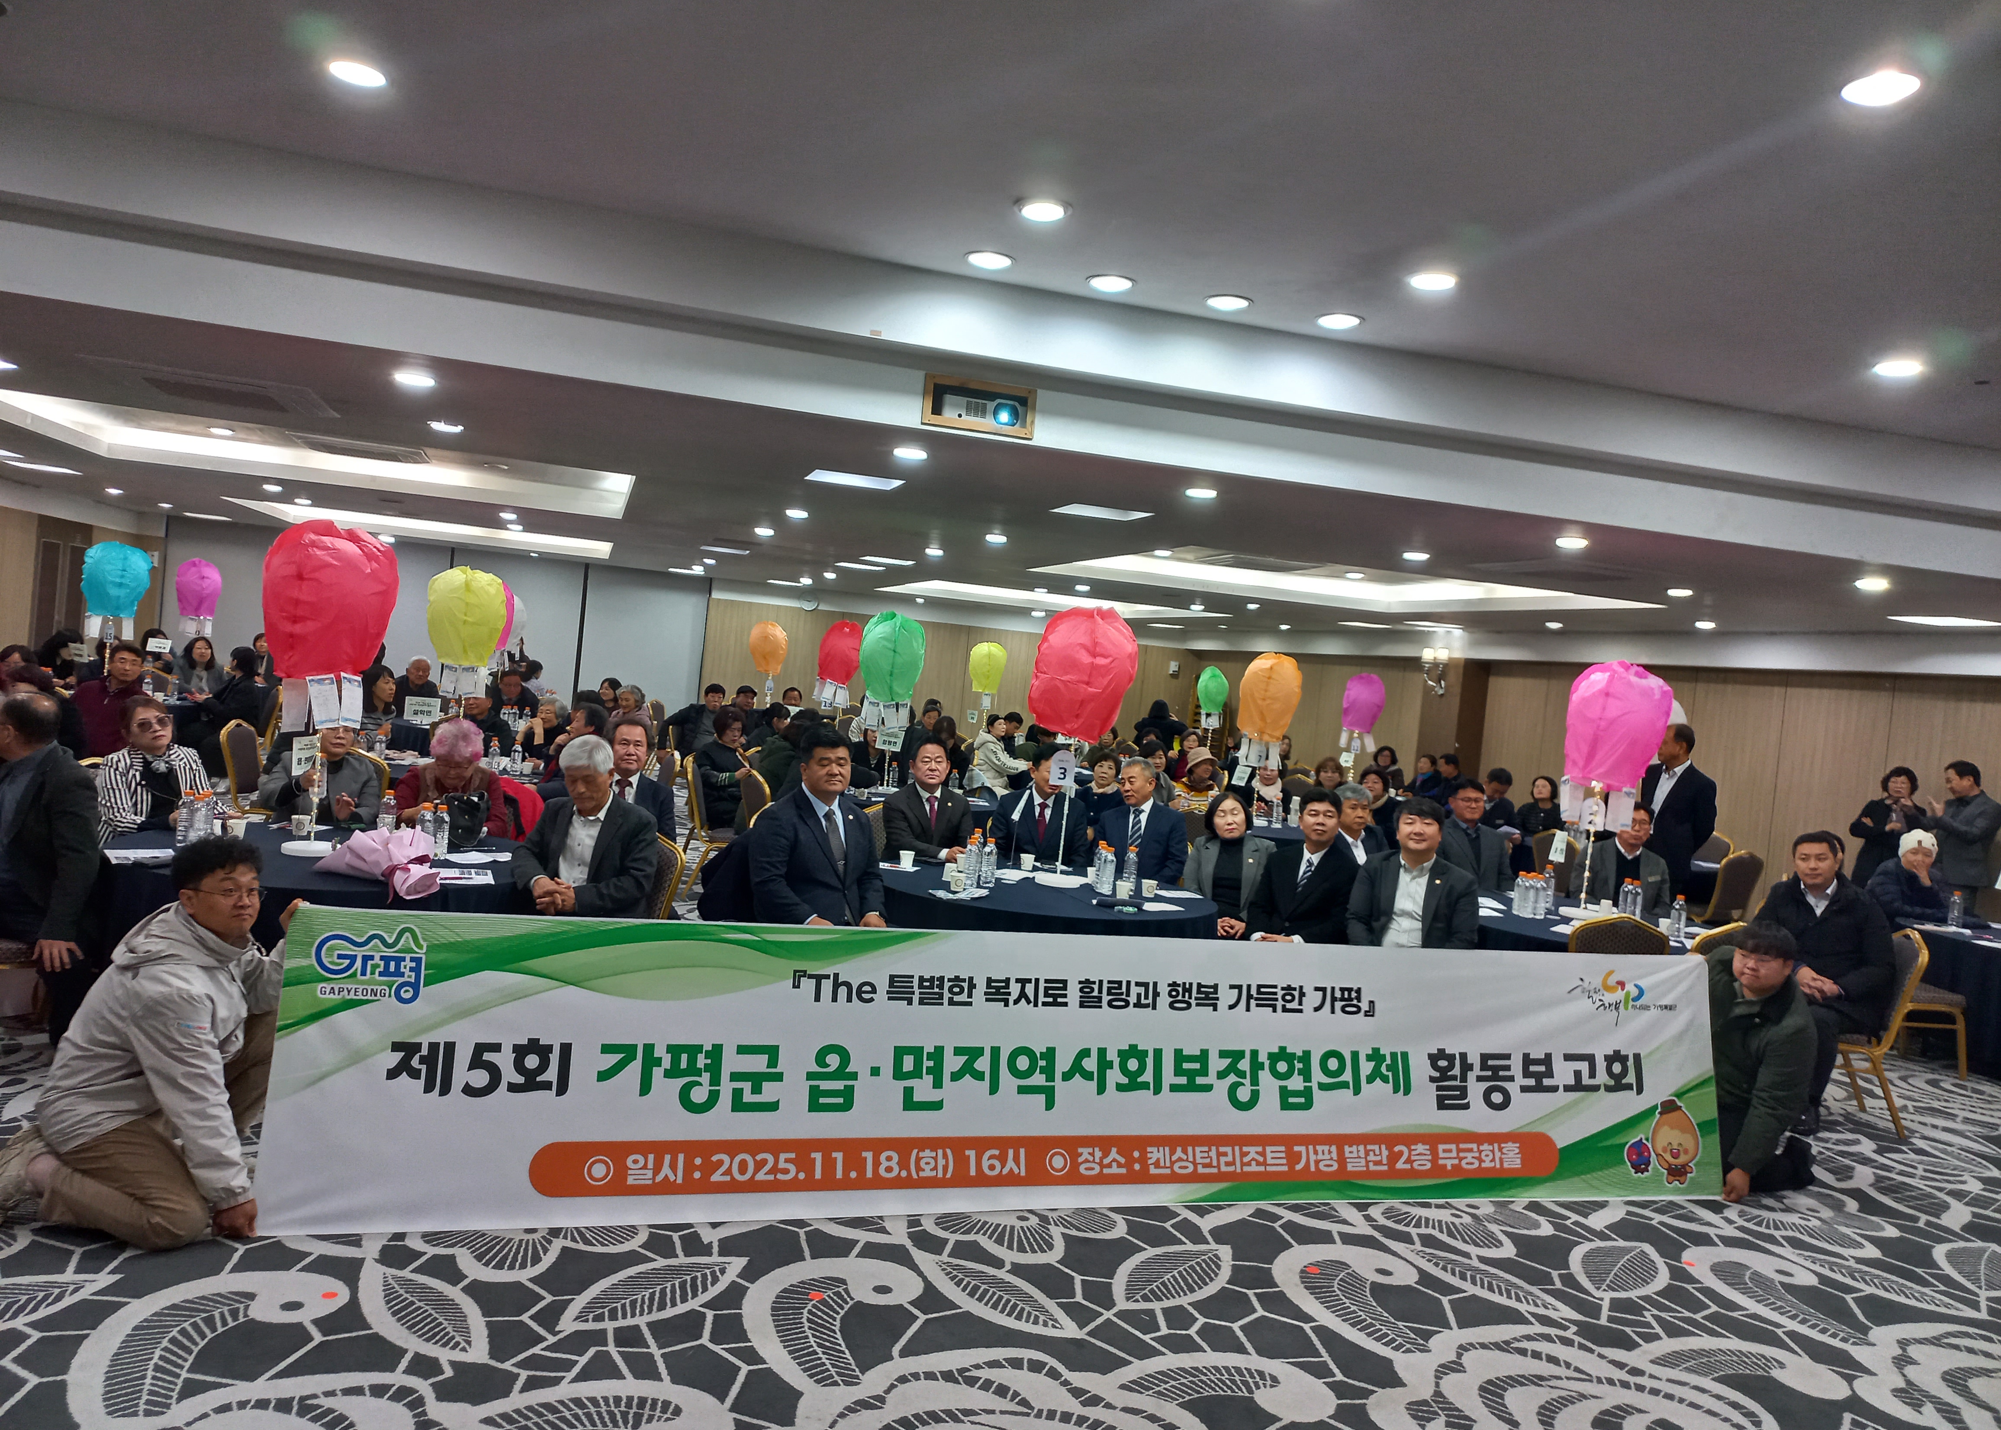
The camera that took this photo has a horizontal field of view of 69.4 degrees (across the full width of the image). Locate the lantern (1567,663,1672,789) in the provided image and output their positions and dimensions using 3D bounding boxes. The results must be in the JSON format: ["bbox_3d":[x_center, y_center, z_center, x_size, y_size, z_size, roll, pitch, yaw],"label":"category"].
[{"bbox_3d":[3.179,0.056,7.450,0.530,0.650,0.530,6,2,23],"label":"lantern"}]

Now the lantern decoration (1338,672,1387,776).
[{"bbox_3d":[4.232,0.101,16.900,0.510,1.100,0.510,5,2,-17],"label":"lantern decoration"}]

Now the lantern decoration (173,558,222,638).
[{"bbox_3d":[-8.943,-1.301,16.100,0.490,0.880,0.490,4,2,-29],"label":"lantern decoration"}]

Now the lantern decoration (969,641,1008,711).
[{"bbox_3d":[-0.169,-0.498,18.400,0.470,0.870,0.470,5,2,-1],"label":"lantern decoration"}]

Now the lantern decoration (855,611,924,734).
[{"bbox_3d":[-0.836,-0.339,11.200,0.500,0.910,0.500,5,2,-17],"label":"lantern decoration"}]

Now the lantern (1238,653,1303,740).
[{"bbox_3d":[2.019,-0.133,10.850,0.460,0.650,0.460,6,2,10],"label":"lantern"}]

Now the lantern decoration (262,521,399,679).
[{"bbox_3d":[-2.738,-0.475,5.900,0.540,0.630,0.540,5,2,-17],"label":"lantern decoration"}]

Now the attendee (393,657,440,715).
[{"bbox_3d":[-5.554,0.113,13.656,0.520,1.320,0.780,5,2,-17],"label":"attendee"}]

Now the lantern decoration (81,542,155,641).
[{"bbox_3d":[-7.830,-1.101,12.800,0.610,0.870,0.590,4,2,-31],"label":"lantern decoration"}]

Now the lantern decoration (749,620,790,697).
[{"bbox_3d":[-3.080,-0.752,19.300,0.500,0.980,0.500,5,2,-17],"label":"lantern decoration"}]

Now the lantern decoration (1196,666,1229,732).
[{"bbox_3d":[3.166,-0.257,21.600,0.470,0.930,0.470,5,2,0],"label":"lantern decoration"}]

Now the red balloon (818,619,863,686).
[{"bbox_3d":[-1.555,-0.611,14.200,0.460,0.630,0.460,8,2,-6],"label":"red balloon"}]

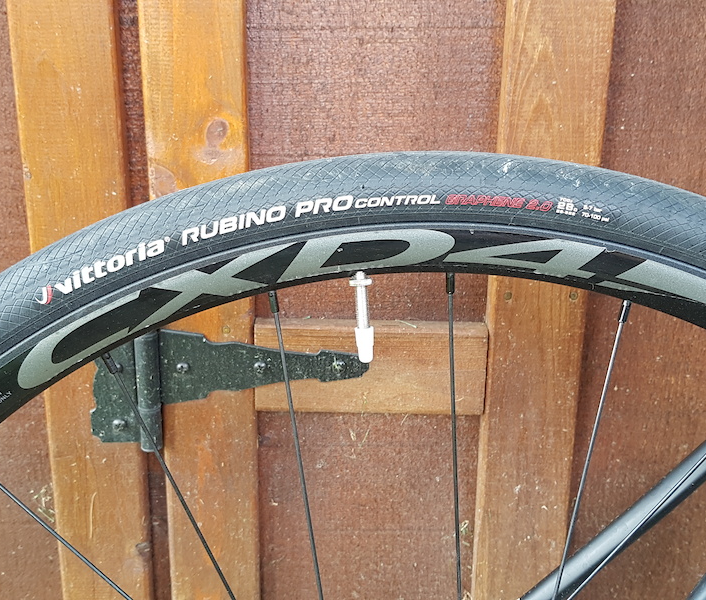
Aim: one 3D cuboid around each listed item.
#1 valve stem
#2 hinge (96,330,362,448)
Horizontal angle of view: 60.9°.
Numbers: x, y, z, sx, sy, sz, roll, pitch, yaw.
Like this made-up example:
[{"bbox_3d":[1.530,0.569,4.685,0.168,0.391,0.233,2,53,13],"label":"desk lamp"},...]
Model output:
[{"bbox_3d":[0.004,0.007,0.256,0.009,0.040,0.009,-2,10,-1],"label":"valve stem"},{"bbox_3d":[-0.091,0.054,0.426,0.205,0.114,0.016,1,12,1],"label":"hinge"}]

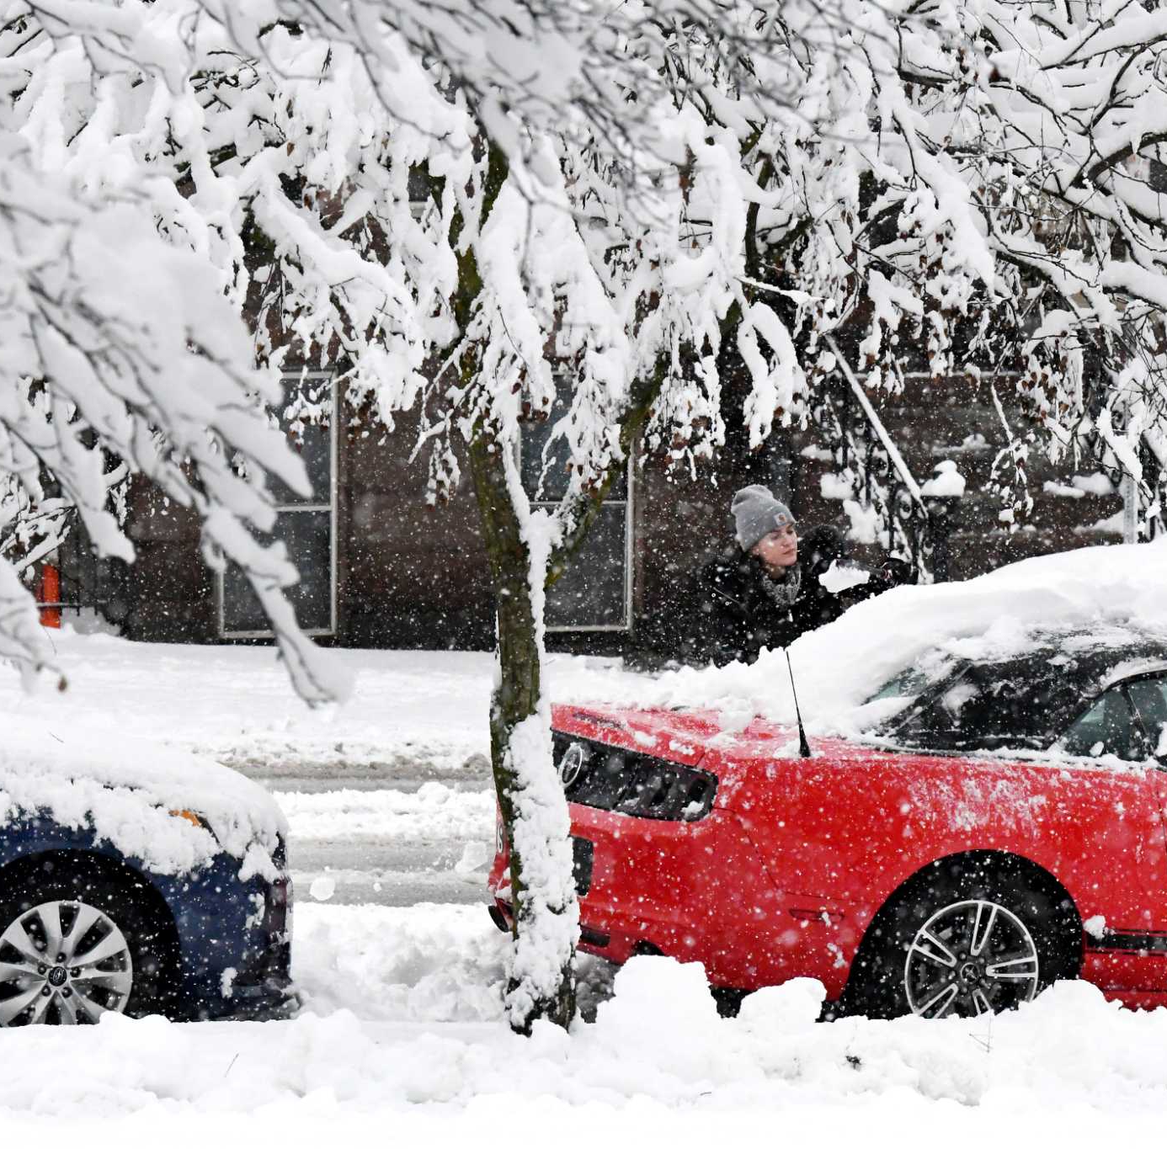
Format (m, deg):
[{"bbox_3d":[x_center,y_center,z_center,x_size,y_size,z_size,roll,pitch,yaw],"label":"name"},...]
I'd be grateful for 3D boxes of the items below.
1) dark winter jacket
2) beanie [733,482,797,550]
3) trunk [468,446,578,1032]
[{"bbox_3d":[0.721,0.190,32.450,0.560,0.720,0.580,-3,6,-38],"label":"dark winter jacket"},{"bbox_3d":[0.603,-0.192,32.450,0.190,0.210,0.215,-14,0,-41],"label":"beanie"},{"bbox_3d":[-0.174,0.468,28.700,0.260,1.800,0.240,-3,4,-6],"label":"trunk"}]

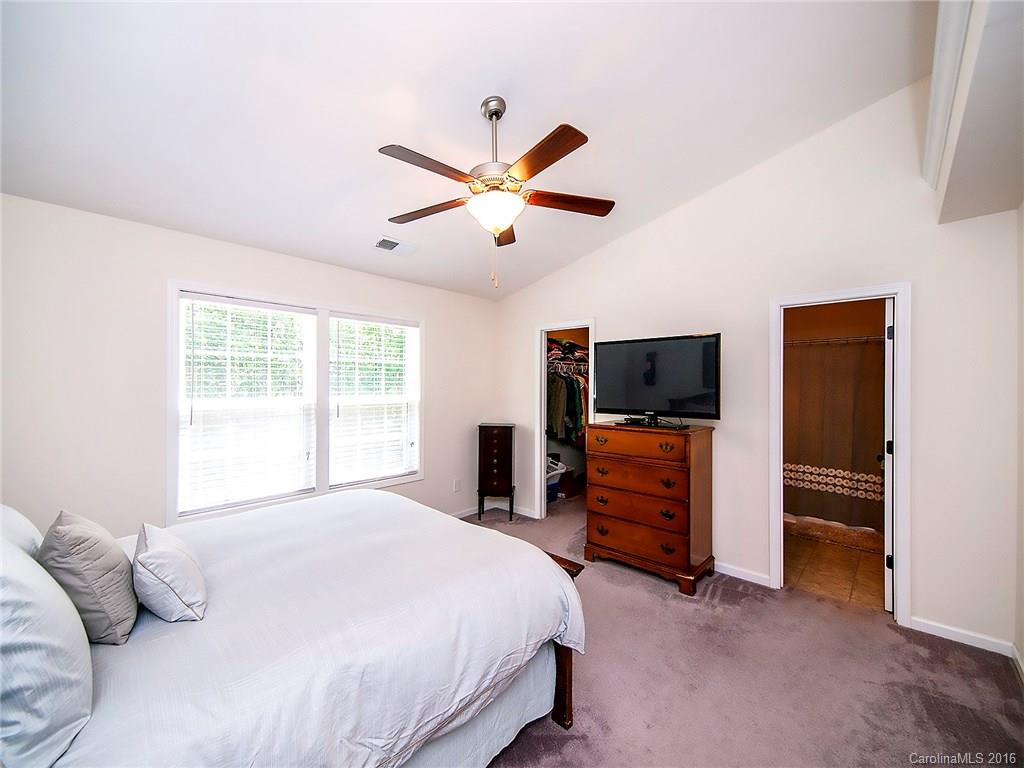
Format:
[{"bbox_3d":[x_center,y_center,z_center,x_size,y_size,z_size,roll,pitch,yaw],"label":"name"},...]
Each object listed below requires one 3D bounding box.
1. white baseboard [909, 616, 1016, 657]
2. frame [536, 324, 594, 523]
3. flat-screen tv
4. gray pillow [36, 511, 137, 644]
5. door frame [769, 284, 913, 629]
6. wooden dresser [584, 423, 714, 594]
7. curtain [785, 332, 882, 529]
[{"bbox_3d":[2.550,1.444,2.361,0.395,0.073,0.018,0,0,43],"label":"white baseboard"},{"bbox_3d":[0.560,0.430,4.298,0.745,2.100,0.140,0,0,43],"label":"frame"},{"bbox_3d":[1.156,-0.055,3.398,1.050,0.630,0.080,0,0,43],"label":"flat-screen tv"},{"bbox_3d":[-1.257,0.560,1.232,0.370,0.380,0.170,0,19,43],"label":"gray pillow"},{"bbox_3d":[2.171,0.430,2.789,0.740,2.100,0.140,0,0,43],"label":"door frame"},{"bbox_3d":[1.092,0.915,3.348,0.885,1.130,0.450,0,0,43],"label":"wooden dresser"},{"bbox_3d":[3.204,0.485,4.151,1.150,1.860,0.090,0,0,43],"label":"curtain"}]

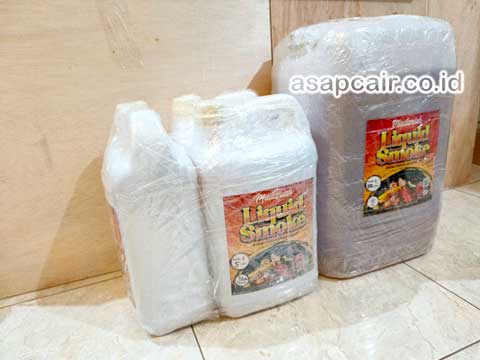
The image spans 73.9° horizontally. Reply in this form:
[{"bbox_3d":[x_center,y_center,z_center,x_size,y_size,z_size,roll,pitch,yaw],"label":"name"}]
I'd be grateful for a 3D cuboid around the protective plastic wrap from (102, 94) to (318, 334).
[{"bbox_3d":[-0.052,0.030,0.528,0.296,0.323,0.224,-10,18,-19],"label":"protective plastic wrap"}]

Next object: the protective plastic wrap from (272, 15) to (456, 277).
[{"bbox_3d":[0.221,-0.066,0.614,0.291,0.415,0.211,-10,18,-19],"label":"protective plastic wrap"}]

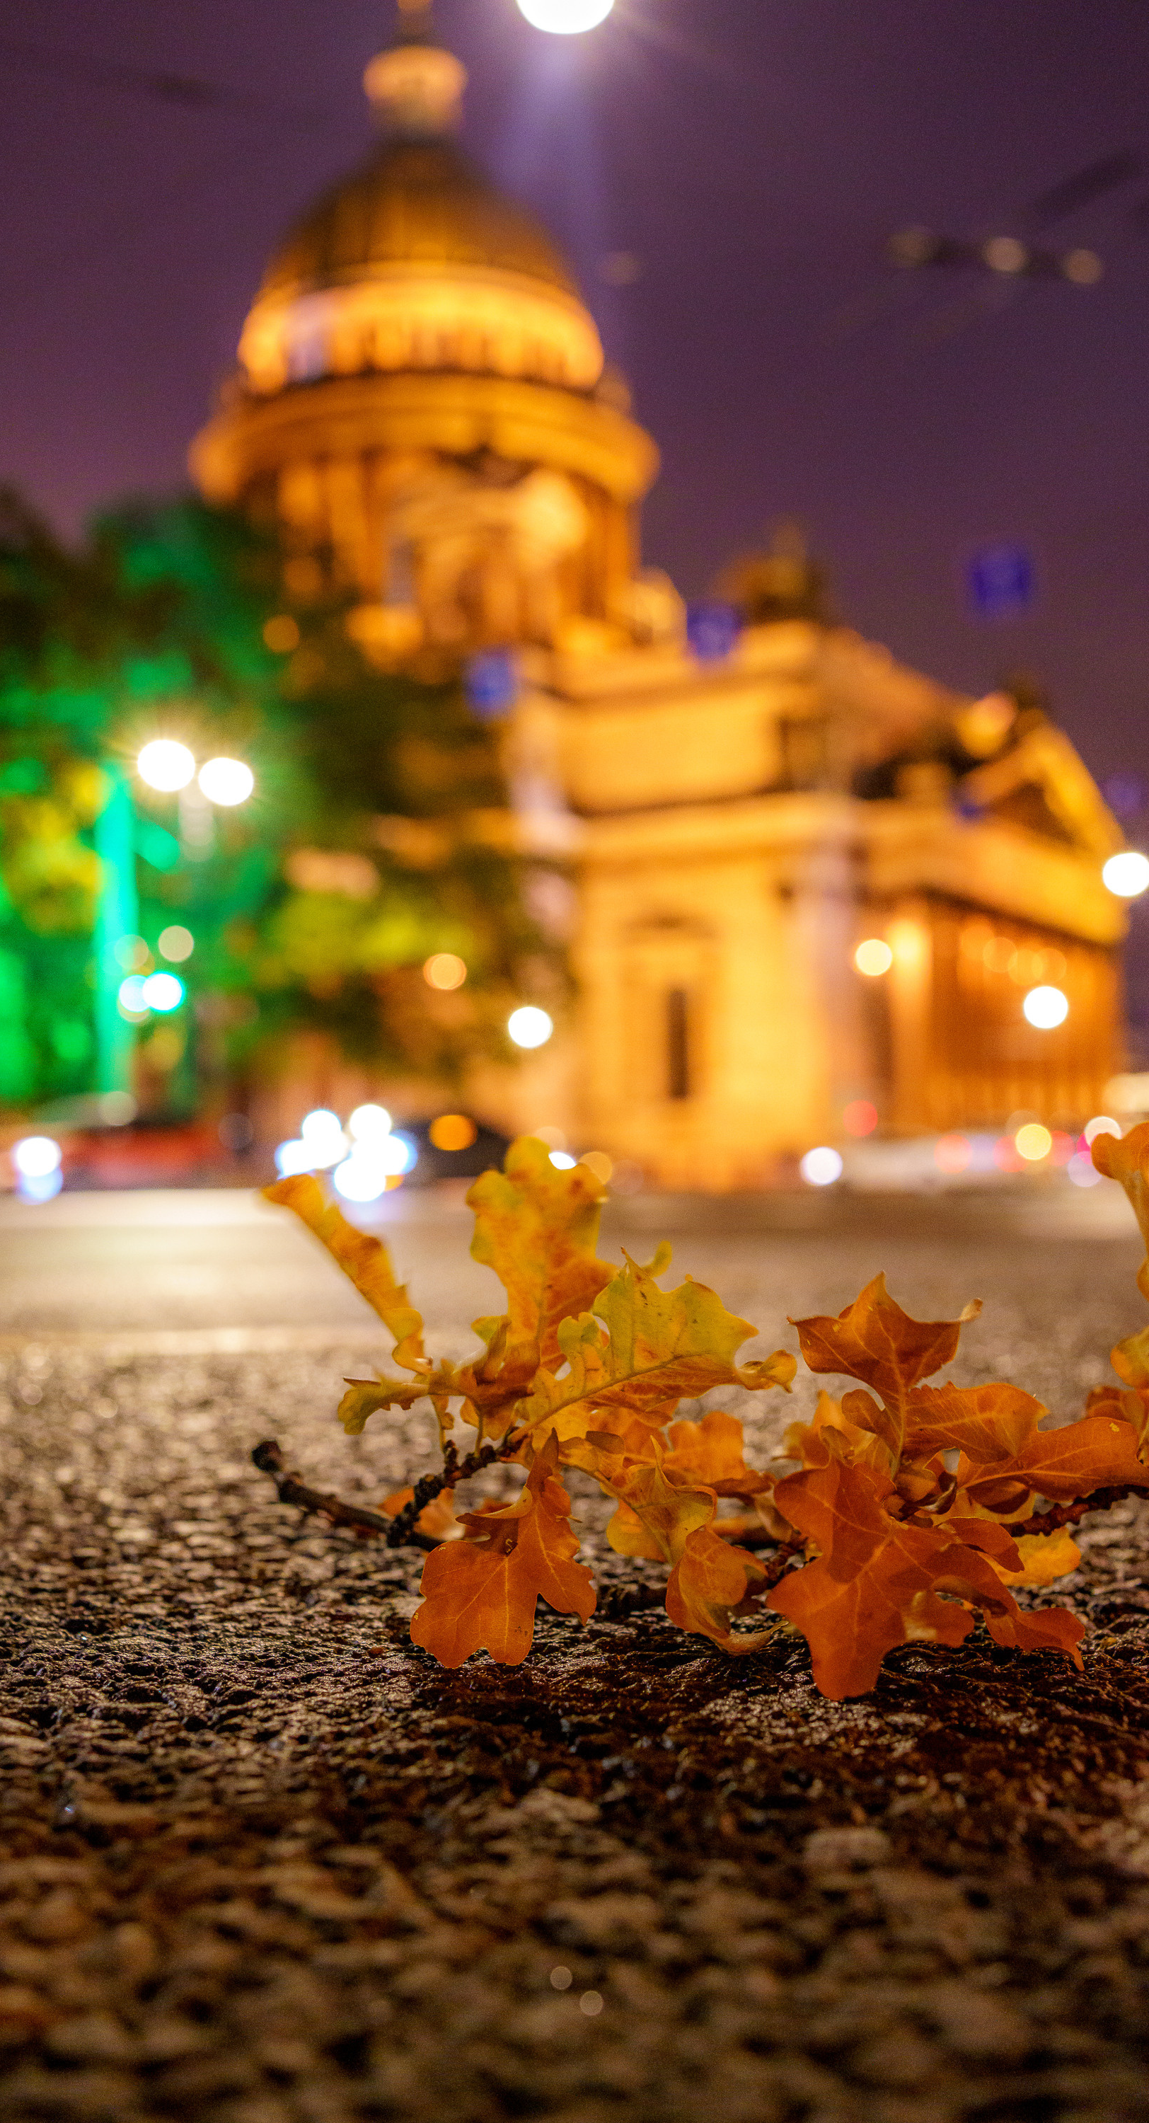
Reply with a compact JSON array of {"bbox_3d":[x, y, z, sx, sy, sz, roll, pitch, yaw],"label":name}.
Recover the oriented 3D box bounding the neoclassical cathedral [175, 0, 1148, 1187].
[{"bbox_3d":[-12.098,-40.689,171.259,111.300,101.500,97.600,-3,-4,30],"label":"neoclassical cathedral"}]

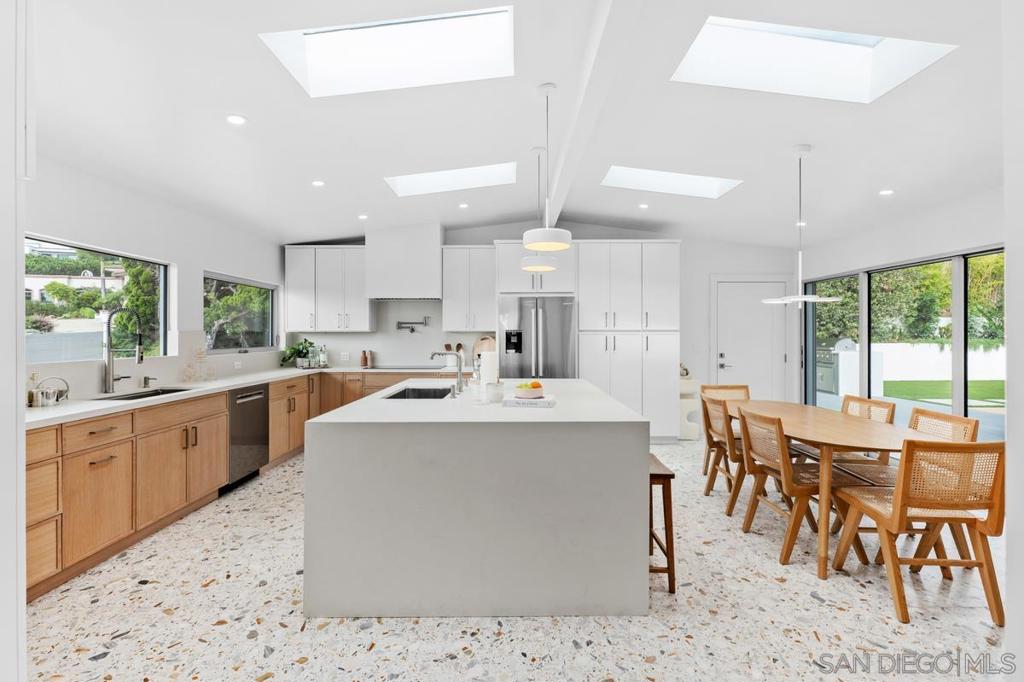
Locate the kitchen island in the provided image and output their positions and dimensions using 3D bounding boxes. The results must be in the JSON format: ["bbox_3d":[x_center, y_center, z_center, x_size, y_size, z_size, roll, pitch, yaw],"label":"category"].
[{"bbox_3d":[-0.157,0.828,3.201,1.626,0.926,2.114,0,1,0],"label":"kitchen island"}]

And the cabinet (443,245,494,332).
[{"bbox_3d":[-0.542,-0.669,5.930,0.665,1.095,0.340,0,1,0],"label":"cabinet"}]

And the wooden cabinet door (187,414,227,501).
[{"bbox_3d":[-2.321,0.877,3.470,0.025,0.580,0.466,0,1,0],"label":"wooden cabinet door"}]

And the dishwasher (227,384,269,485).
[{"bbox_3d":[-2.601,0.804,4.031,0.605,0.773,0.610,0,1,0],"label":"dishwasher"}]

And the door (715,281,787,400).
[{"bbox_3d":[3.180,0.228,6.042,0.920,2.030,0.060,0,1,0],"label":"door"}]

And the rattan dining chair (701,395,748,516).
[{"bbox_3d":[1.813,0.861,3.523,0.540,0.820,0.480,0,1,0],"label":"rattan dining chair"}]

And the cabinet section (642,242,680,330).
[{"bbox_3d":[1.777,-0.647,5.435,0.457,1.040,0.030,0,1,0],"label":"cabinet section"}]

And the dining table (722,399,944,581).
[{"bbox_3d":[2.011,0.906,3.159,0.880,0.738,1.755,0,1,0],"label":"dining table"}]

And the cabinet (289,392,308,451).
[{"bbox_3d":[-2.620,0.872,4.966,0.607,0.573,0.420,0,1,0],"label":"cabinet"}]

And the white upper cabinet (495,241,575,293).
[{"bbox_3d":[0.284,-0.875,5.712,0.952,0.631,0.615,0,1,0],"label":"white upper cabinet"}]

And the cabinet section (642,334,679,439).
[{"bbox_3d":[1.796,0.523,5.482,0.447,1.263,0.025,0,1,0],"label":"cabinet section"}]

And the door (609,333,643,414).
[{"bbox_3d":[1.370,0.523,5.482,0.382,1.263,0.025,0,1,0],"label":"door"}]

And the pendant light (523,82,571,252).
[{"bbox_3d":[0.217,-1.055,2.747,0.291,0.969,0.291,0,1,0],"label":"pendant light"}]

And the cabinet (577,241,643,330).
[{"bbox_3d":[1.179,-0.656,5.728,0.743,1.054,0.607,0,1,0],"label":"cabinet"}]

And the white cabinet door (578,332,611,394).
[{"bbox_3d":[0.992,0.517,5.456,0.367,1.250,0.030,0,1,0],"label":"white cabinet door"}]

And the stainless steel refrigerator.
[{"bbox_3d":[0.306,0.355,5.697,0.913,1.785,0.710,0,1,0],"label":"stainless steel refrigerator"}]

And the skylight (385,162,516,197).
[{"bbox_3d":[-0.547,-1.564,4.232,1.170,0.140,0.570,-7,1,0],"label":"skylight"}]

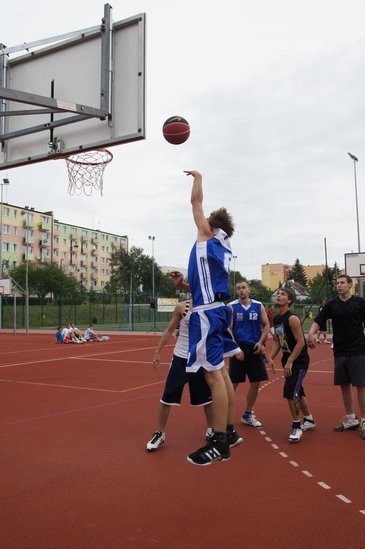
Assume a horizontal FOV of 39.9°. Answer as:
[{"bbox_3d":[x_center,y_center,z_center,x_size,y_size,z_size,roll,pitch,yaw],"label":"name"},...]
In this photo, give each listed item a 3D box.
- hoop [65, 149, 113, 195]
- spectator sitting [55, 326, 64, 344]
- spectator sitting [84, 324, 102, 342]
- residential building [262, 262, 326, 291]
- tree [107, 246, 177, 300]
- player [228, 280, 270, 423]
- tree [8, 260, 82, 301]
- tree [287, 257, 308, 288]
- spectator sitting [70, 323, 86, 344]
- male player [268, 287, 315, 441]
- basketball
[{"bbox_3d":[-0.955,-1.018,5.185,0.490,0.440,0.520,-1,-4,0],"label":"hoop"},{"bbox_3d":[-5.481,2.739,22.673,0.650,0.750,0.500,0,-4,-18],"label":"spectator sitting"},{"bbox_3d":[-4.165,2.730,23.510,0.850,0.820,0.520,-1,-4,-3],"label":"spectator sitting"},{"bbox_3d":[45.460,2.446,205.000,28.000,15.000,14.000,-3,-4,30],"label":"residential building"},{"bbox_3d":[-6.034,0.074,74.000,10.000,8.200,9.000,-1,-4,0],"label":"tree"},{"bbox_3d":[0.838,0.983,6.441,0.600,1.820,0.480,-2,-4,6],"label":"player"},{"bbox_3d":[-16.348,0.716,60.000,8.800,5.000,7.500,-1,-4,0],"label":"tree"},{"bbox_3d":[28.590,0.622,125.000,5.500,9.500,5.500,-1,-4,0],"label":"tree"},{"bbox_3d":[-4.794,2.705,23.272,0.850,0.860,0.520,-1,-4,-6],"label":"spectator sitting"},{"bbox_3d":[1.250,1.004,5.825,0.600,1.680,0.560,2,-5,-41],"label":"male player"},{"bbox_3d":[-0.051,-1.269,4.430,0.242,0.242,0.242,-1,-4,0],"label":"basketball"}]

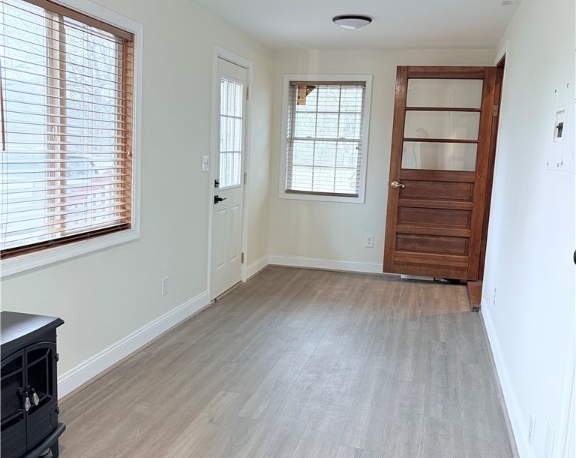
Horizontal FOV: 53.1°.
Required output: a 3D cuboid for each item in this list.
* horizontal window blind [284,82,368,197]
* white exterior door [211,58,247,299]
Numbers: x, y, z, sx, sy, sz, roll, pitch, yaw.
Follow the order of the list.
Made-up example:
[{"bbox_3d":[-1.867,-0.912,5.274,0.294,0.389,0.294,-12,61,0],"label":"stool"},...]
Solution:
[{"bbox_3d":[0.403,-0.974,6.268,0.825,1.210,0.058,4,9,14],"label":"horizontal window blind"},{"bbox_3d":[-0.530,-0.438,5.169,0.047,2.030,0.766,4,9,14],"label":"white exterior door"}]

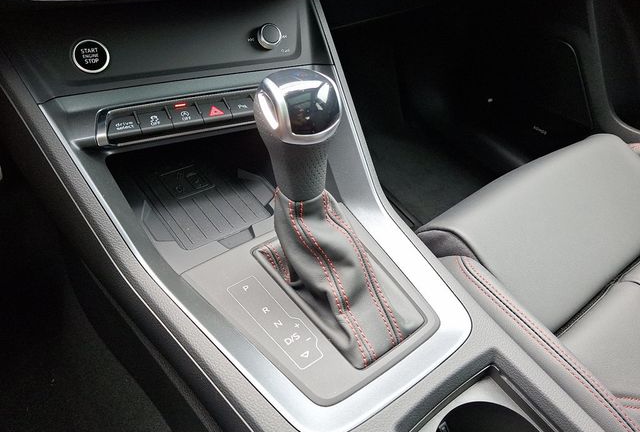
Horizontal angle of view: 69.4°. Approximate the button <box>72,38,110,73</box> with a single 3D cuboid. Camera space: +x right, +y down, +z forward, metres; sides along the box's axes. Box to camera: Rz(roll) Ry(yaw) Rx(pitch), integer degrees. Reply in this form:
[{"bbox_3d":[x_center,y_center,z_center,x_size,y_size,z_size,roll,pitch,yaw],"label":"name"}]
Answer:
[{"bbox_3d":[-0.184,-0.129,0.373,0.029,0.029,0.009,-17,7,-27],"label":"button"}]

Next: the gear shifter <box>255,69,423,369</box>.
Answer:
[{"bbox_3d":[0.014,-0.010,0.344,0.080,0.160,0.175,-25,50,-32],"label":"gear shifter"}]

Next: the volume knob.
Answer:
[{"bbox_3d":[-0.048,-0.169,0.439,0.021,0.021,0.014,-17,7,-27],"label":"volume knob"}]

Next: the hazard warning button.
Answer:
[{"bbox_3d":[-0.096,-0.093,0.418,0.026,0.010,0.021,-17,68,-27],"label":"hazard warning button"}]

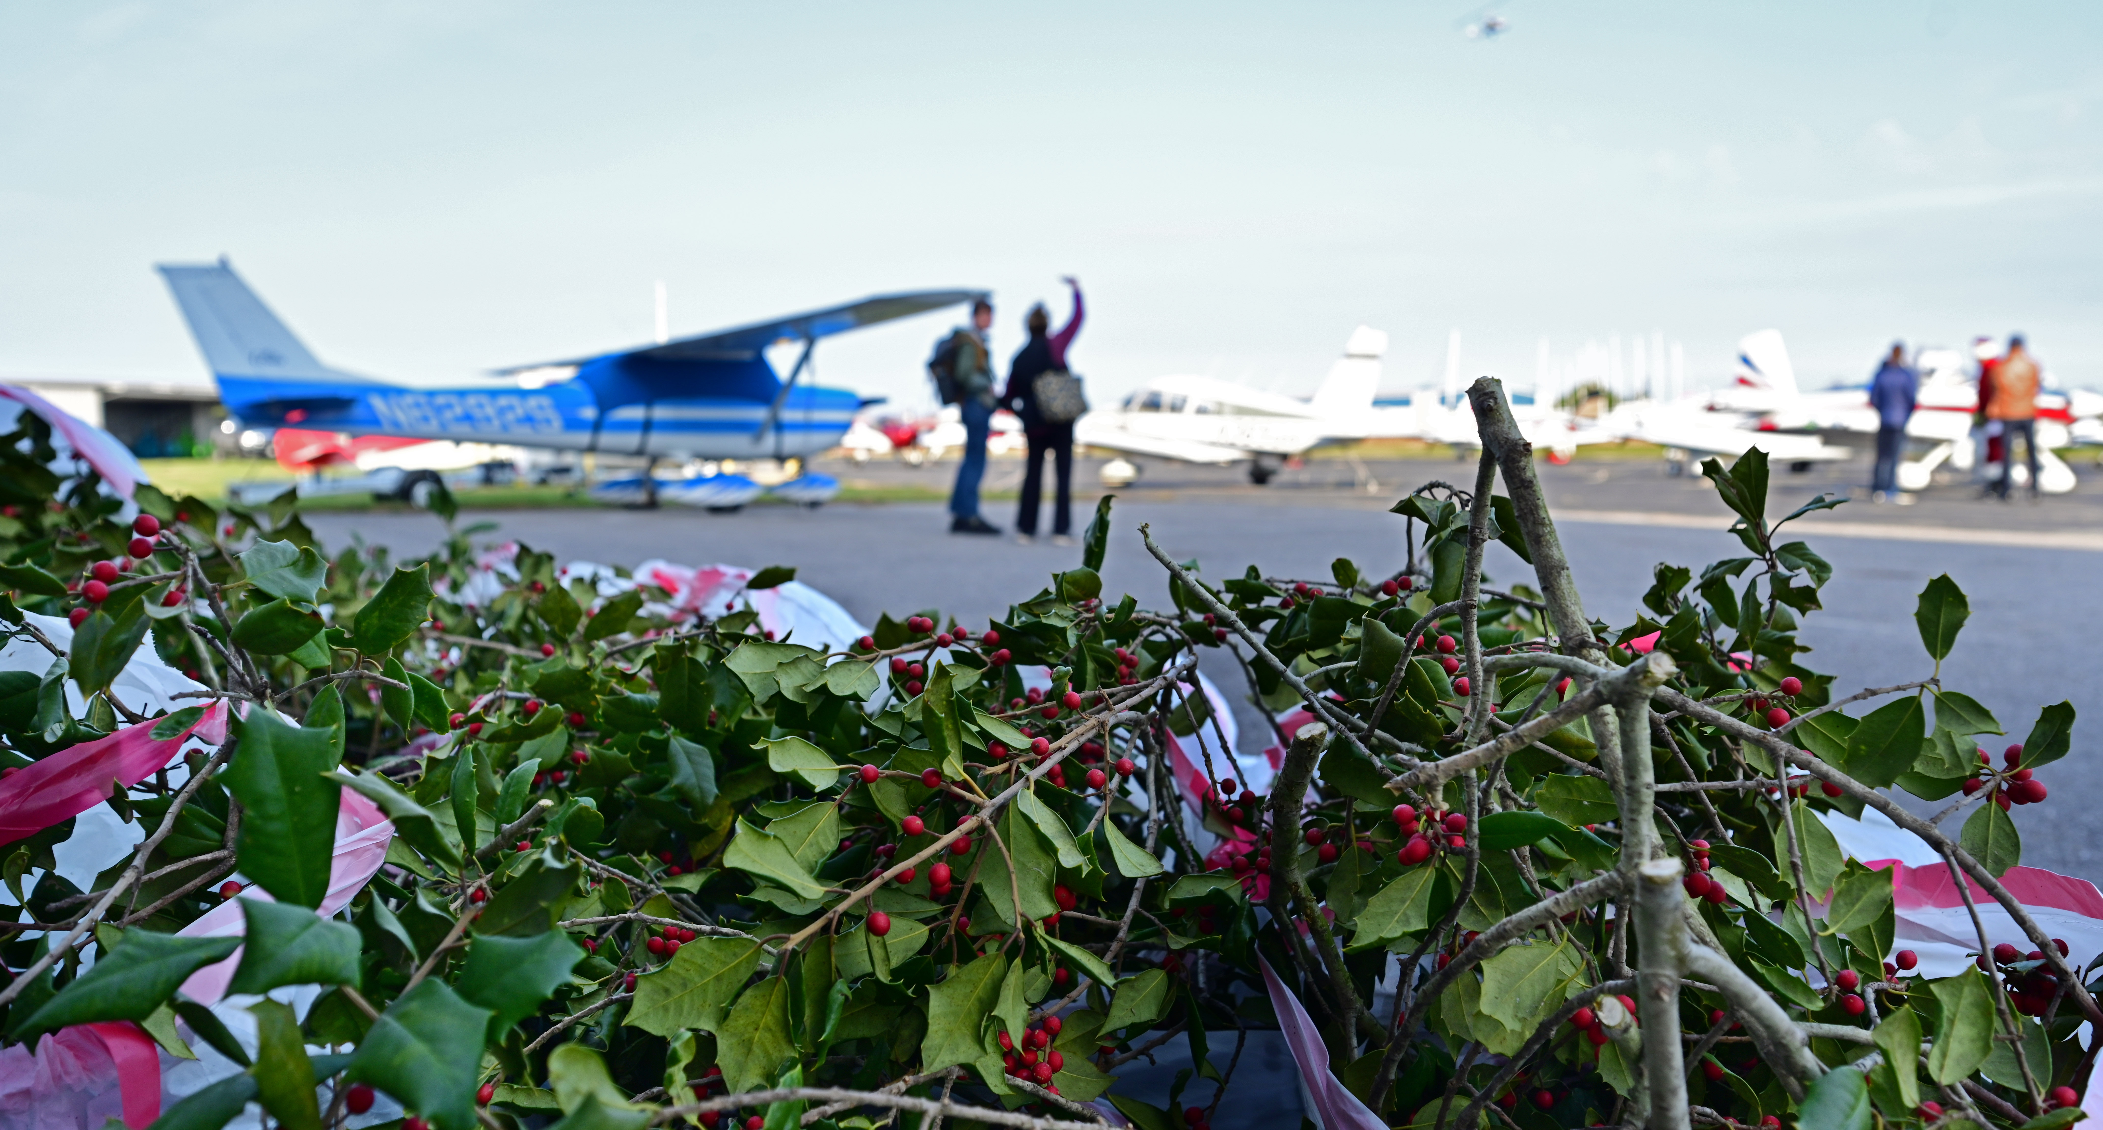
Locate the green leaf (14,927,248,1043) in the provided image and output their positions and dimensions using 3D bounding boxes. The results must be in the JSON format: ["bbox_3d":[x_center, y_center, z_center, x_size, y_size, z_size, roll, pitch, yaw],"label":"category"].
[{"bbox_3d":[-0.290,0.132,0.514,0.029,0.013,0.070,37,35,28],"label":"green leaf"}]

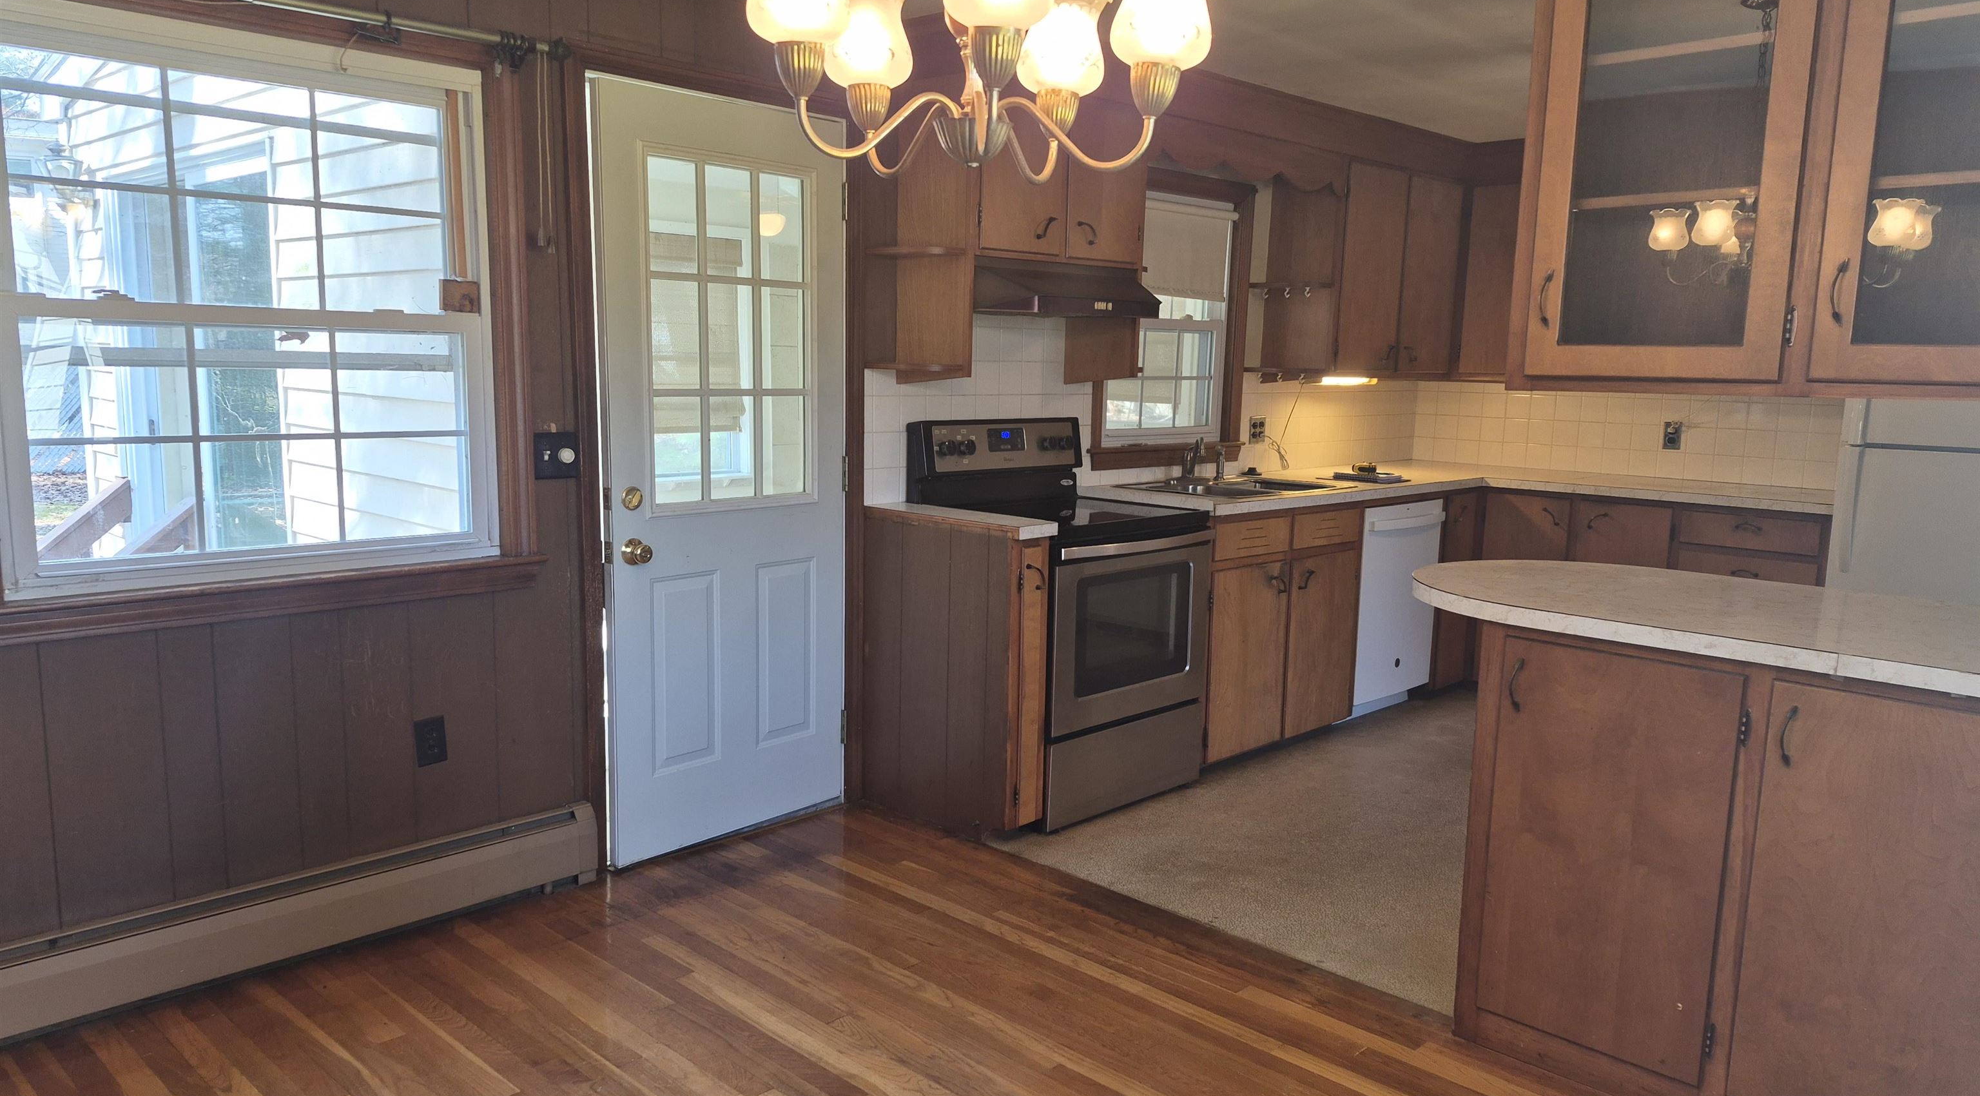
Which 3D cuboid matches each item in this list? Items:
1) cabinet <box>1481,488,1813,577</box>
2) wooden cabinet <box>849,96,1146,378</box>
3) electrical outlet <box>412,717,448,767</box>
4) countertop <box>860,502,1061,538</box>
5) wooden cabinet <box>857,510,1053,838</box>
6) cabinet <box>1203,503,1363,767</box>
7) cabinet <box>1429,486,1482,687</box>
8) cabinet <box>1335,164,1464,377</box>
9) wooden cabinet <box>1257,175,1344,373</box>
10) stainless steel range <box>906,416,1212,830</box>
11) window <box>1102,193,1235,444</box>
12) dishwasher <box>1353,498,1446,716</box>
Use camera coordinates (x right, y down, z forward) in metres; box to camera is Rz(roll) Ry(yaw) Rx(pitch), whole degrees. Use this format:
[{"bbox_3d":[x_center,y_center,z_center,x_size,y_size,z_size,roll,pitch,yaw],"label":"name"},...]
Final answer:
[{"bbox_3d":[2.755,0.204,5.405,1.280,0.852,0.618,9,11,44],"label":"cabinet"},{"bbox_3d":[0.068,-0.945,4.089,0.335,0.865,0.910,9,11,44],"label":"wooden cabinet"},{"bbox_3d":[-1.323,0.463,3.123,0.012,0.113,0.070,9,11,44],"label":"electrical outlet"},{"bbox_3d":[-0.096,-0.077,3.836,0.647,0.038,0.158,9,11,44],"label":"countertop"},{"bbox_3d":[-0.111,0.372,3.901,0.635,0.874,0.150,9,11,44],"label":"wooden cabinet"},{"bbox_3d":[0.822,0.242,4.827,0.645,0.837,0.945,9,11,44],"label":"cabinet"},{"bbox_3d":[1.716,0.140,5.725,0.645,0.852,0.390,9,11,44],"label":"cabinet"},{"bbox_3d":[1.616,-1.152,5.639,0.335,0.880,1.030,9,11,44],"label":"cabinet"},{"bbox_3d":[1.220,-1.078,5.246,0.335,0.840,0.135,9,11,44],"label":"wooden cabinet"},{"bbox_3d":[0.239,0.198,4.177,0.680,1.175,0.753,9,11,44],"label":"stainless steel range"},{"bbox_3d":[0.684,-0.872,5.036,0.090,0.970,0.840,9,11,44],"label":"window"},{"bbox_3d":[1.386,0.205,5.340,0.645,0.838,0.604,9,11,44],"label":"dishwasher"}]

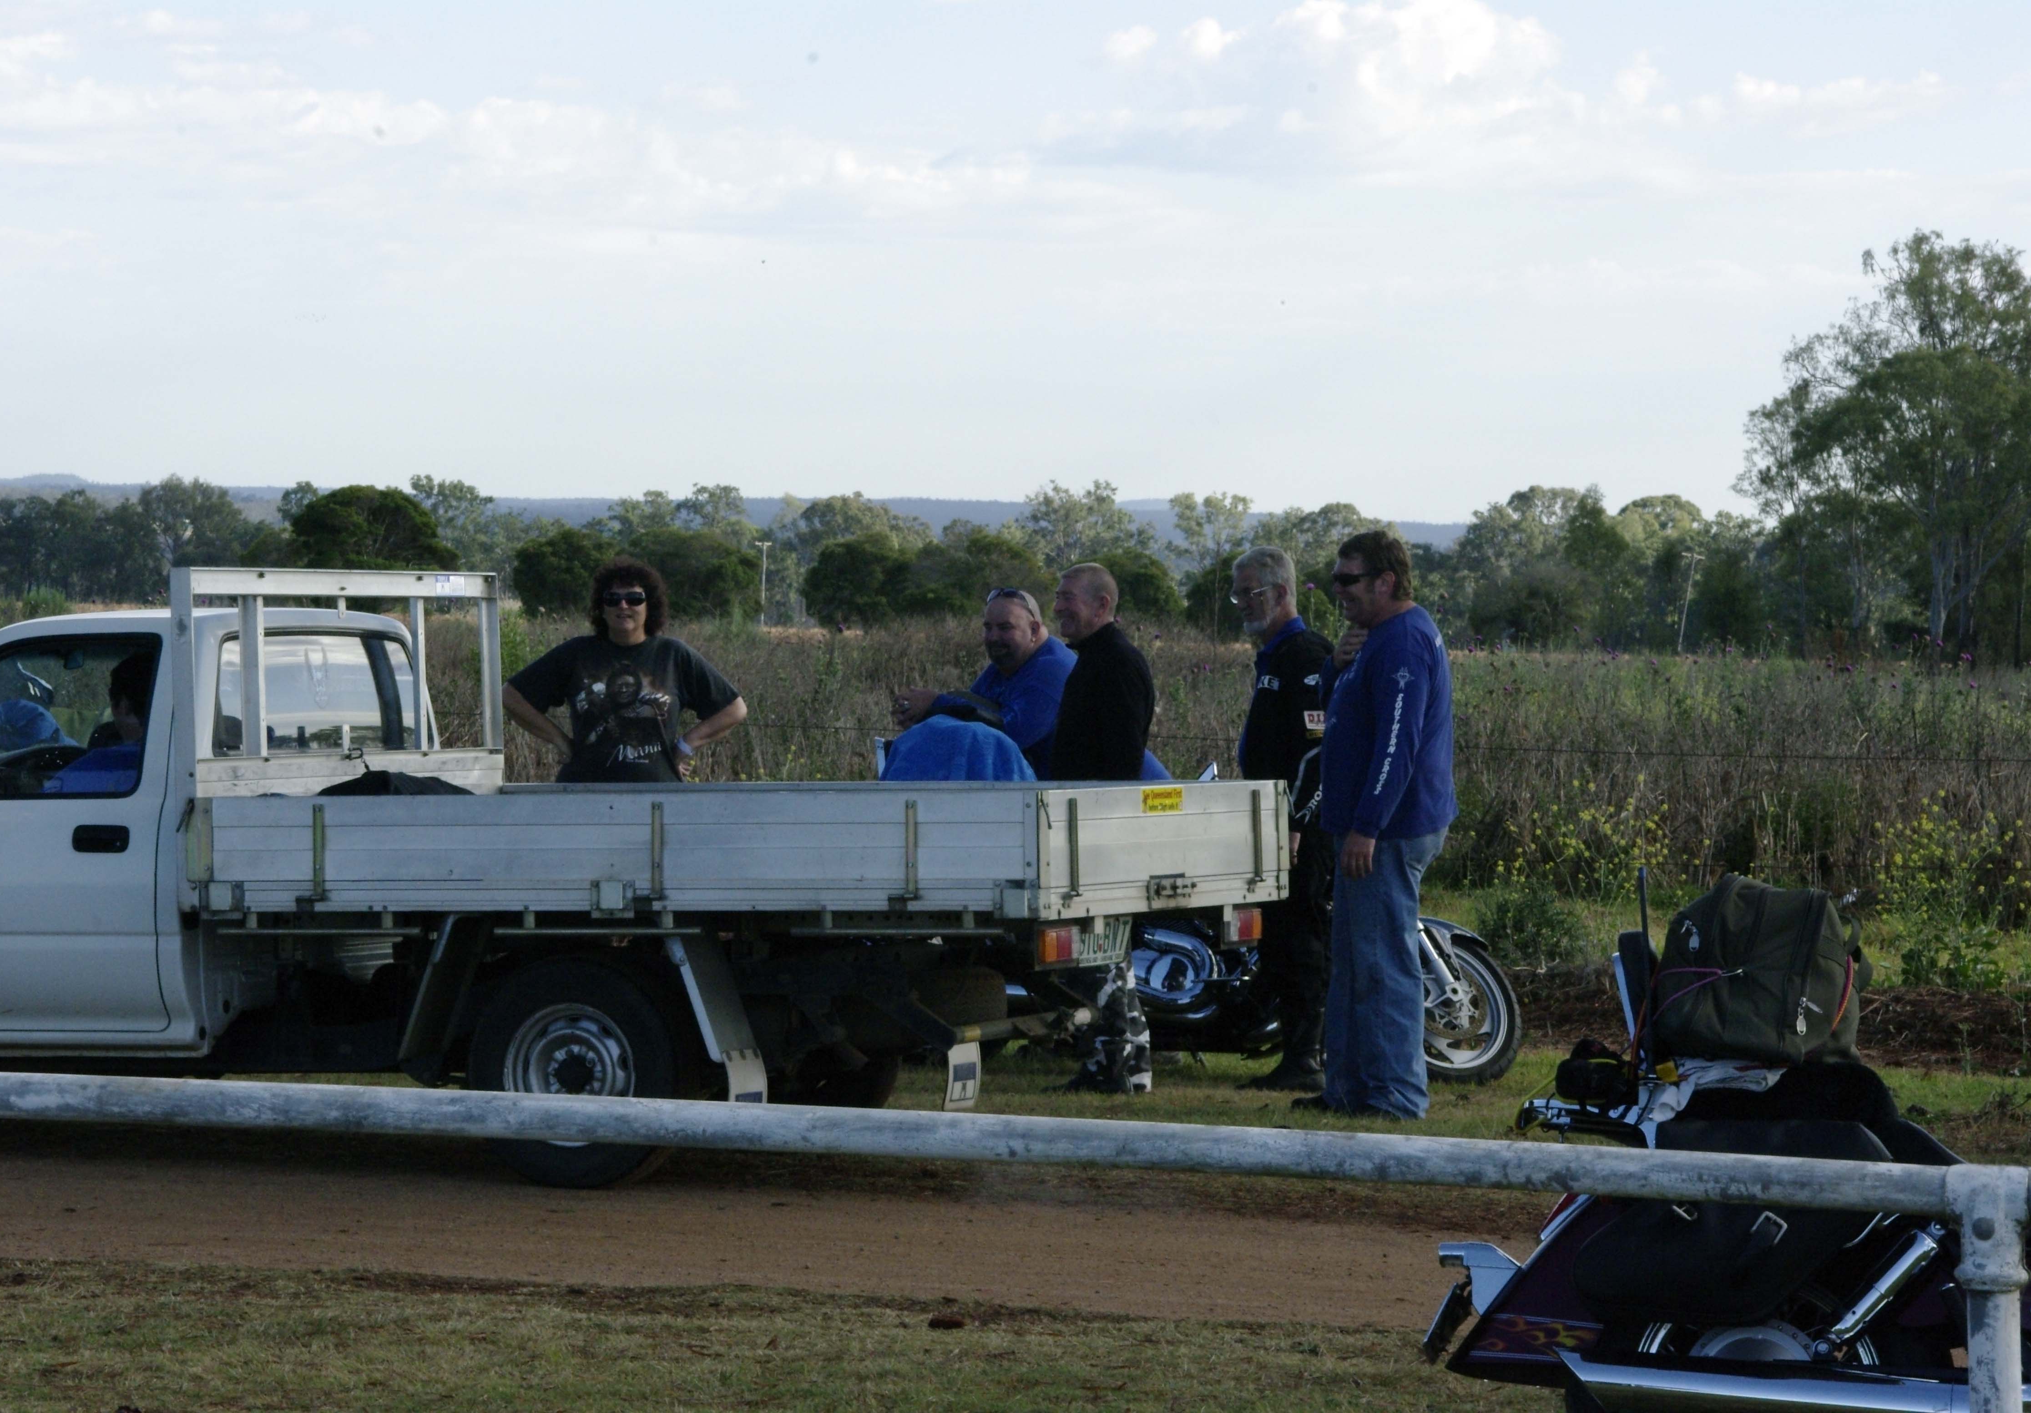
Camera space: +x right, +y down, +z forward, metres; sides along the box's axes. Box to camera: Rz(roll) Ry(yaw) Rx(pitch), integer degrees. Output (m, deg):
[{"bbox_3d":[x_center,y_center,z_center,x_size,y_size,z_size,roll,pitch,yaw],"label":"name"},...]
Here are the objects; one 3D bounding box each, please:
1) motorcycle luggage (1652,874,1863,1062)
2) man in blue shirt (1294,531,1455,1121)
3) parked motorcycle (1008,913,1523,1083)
[{"bbox_3d":[1.255,0.445,12.650,0.280,0.325,0.340,-1,0,17],"label":"motorcycle luggage"},{"bbox_3d":[1.095,0.355,22.800,0.410,1.780,0.550,-1,0,-8],"label":"man in blue shirt"},{"bbox_3d":[0.460,0.640,24.300,2.340,1.120,0.860,-1,0,12],"label":"parked motorcycle"}]

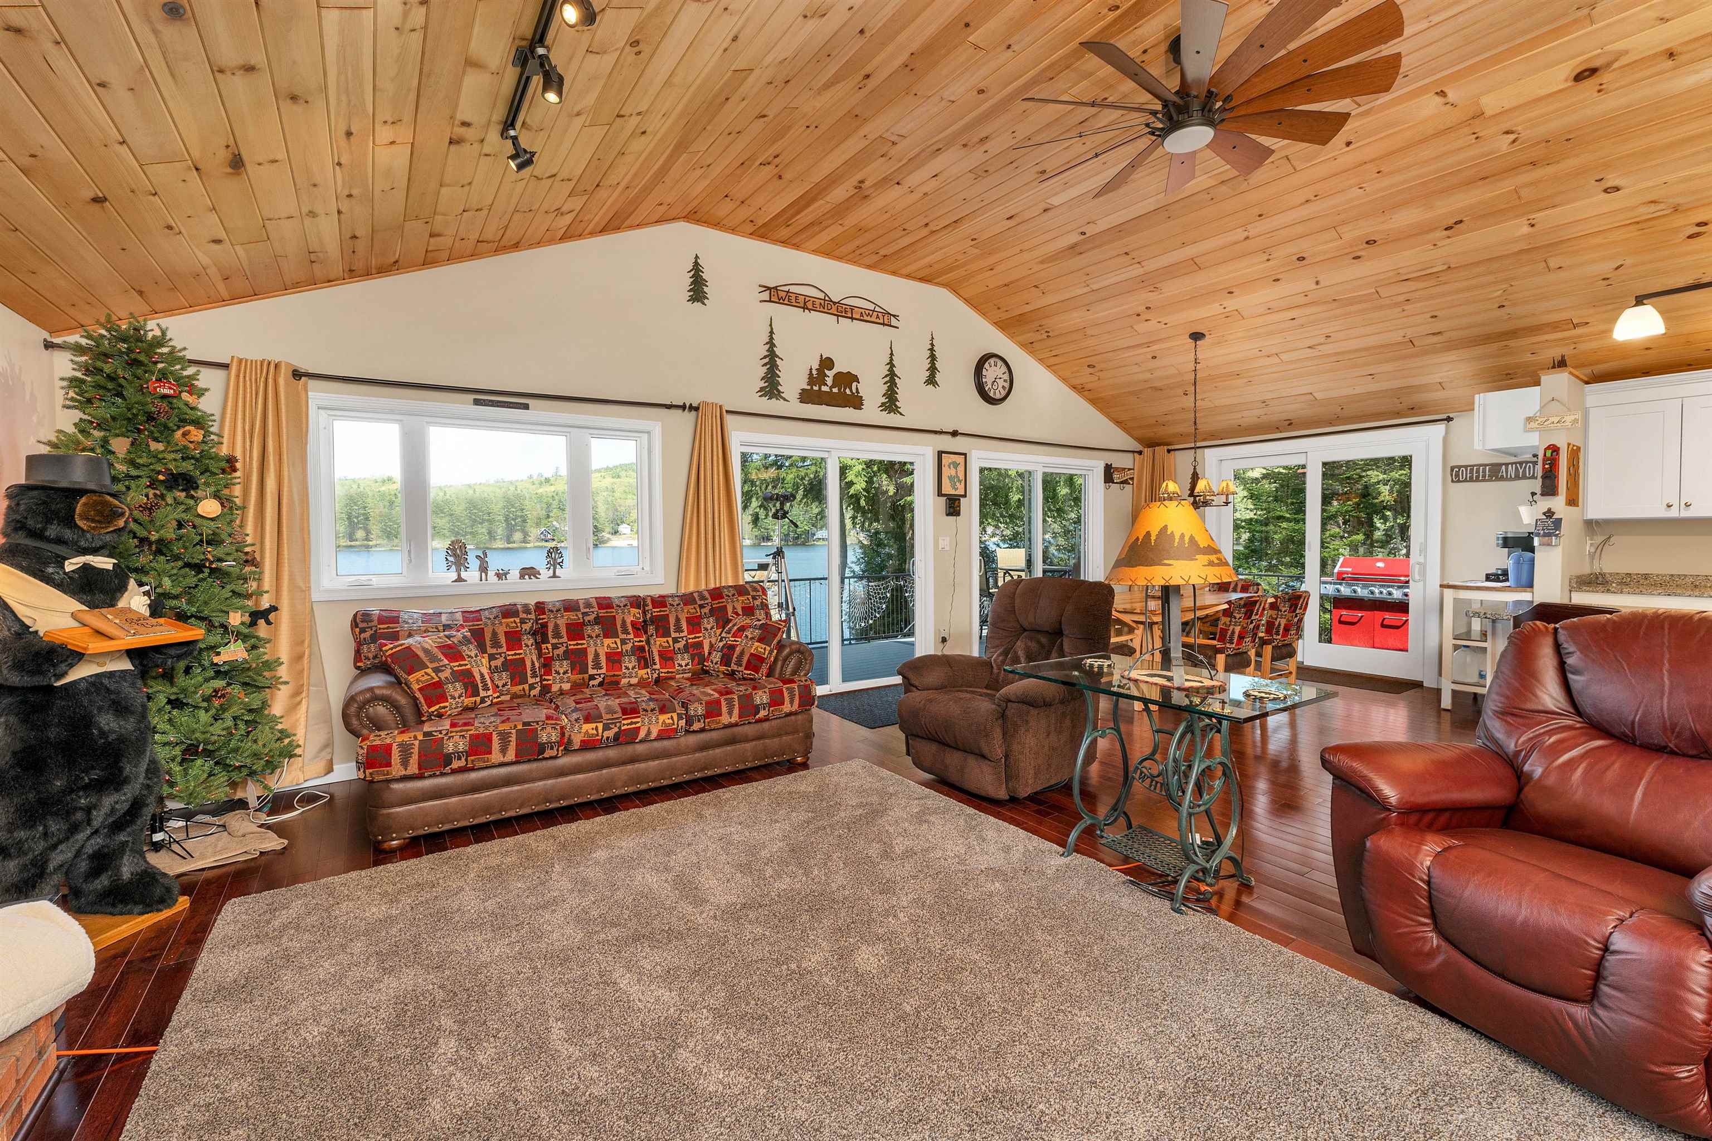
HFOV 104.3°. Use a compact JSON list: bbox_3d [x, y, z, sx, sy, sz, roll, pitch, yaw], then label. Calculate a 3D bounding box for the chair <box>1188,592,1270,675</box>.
[{"bbox_3d":[2.603,0.607,4.874,0.570,0.880,0.620,-3,4,-32],"label":"chair"}]

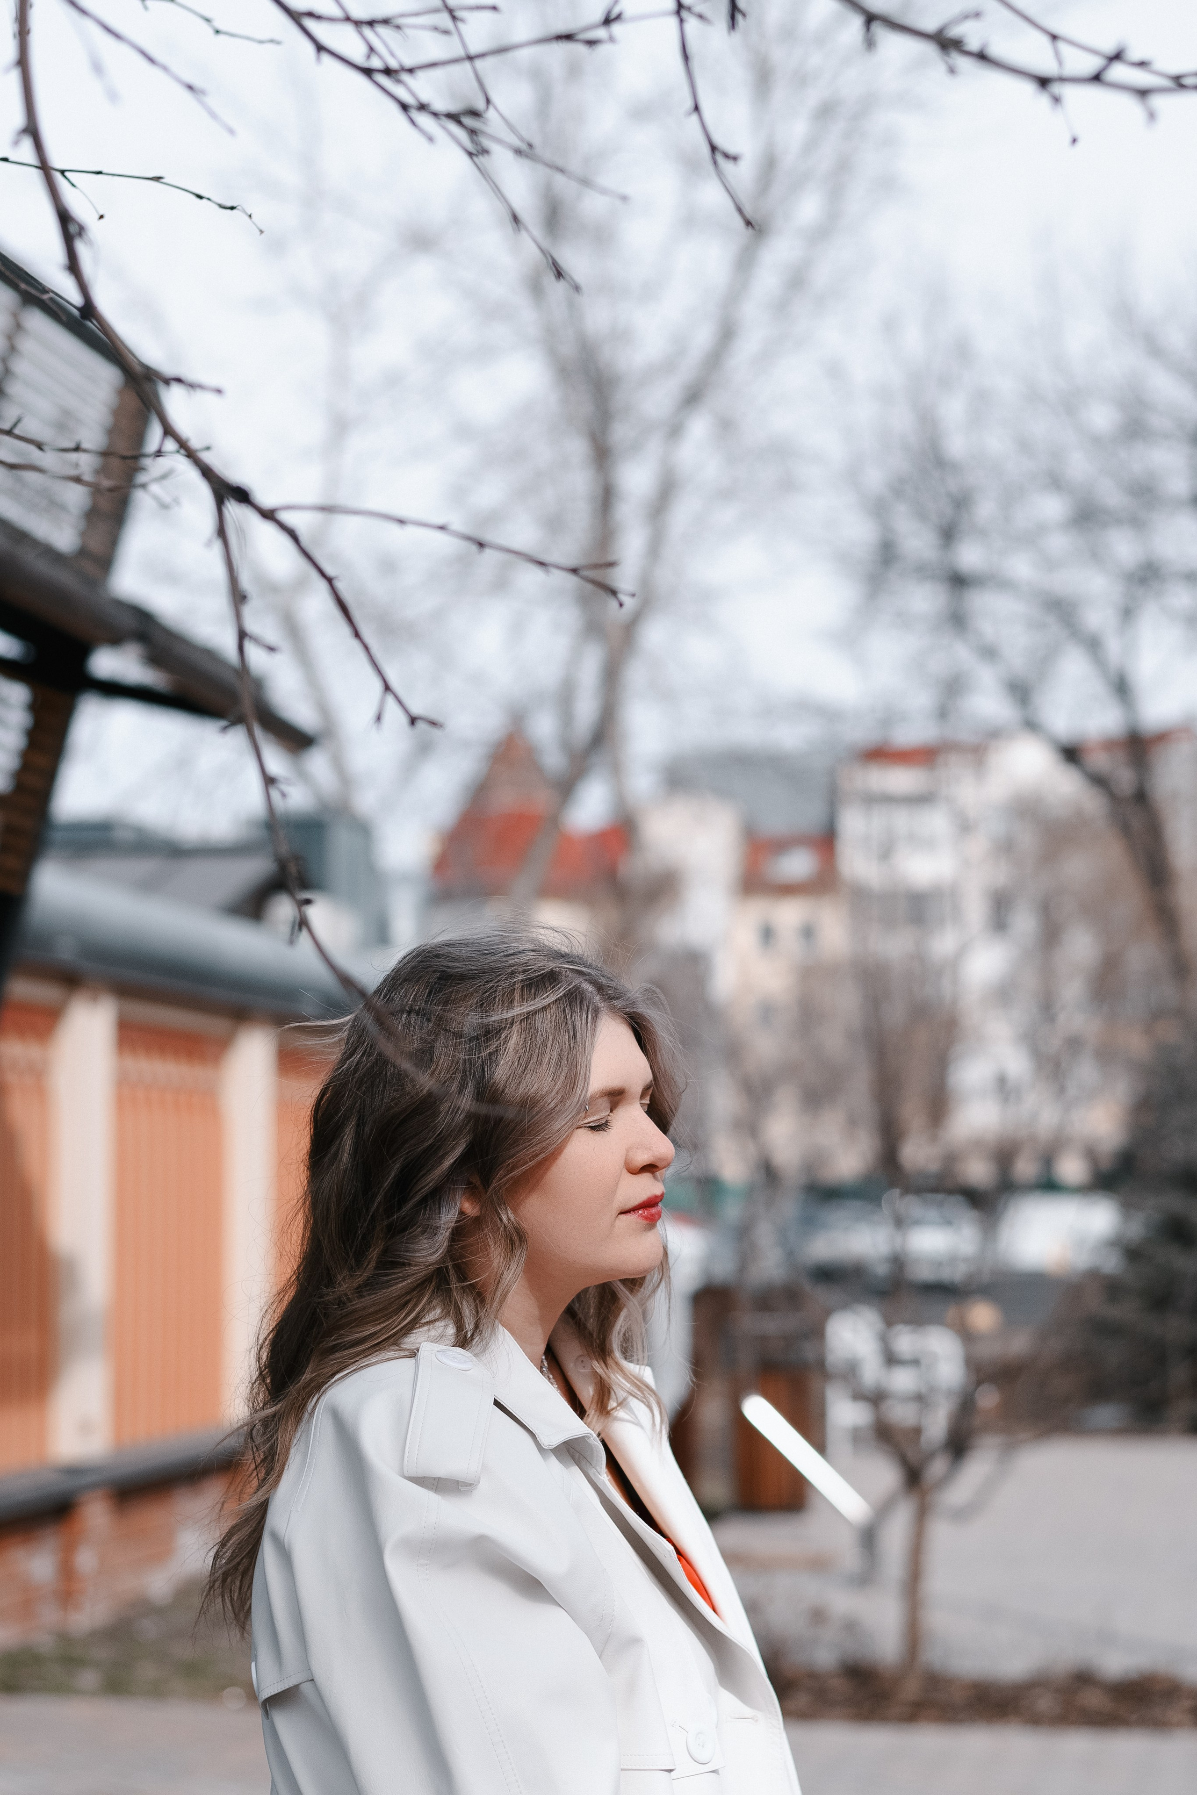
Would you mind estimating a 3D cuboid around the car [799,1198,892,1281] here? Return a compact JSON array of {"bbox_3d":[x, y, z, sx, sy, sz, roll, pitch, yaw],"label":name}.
[{"bbox_3d":[4.800,6.120,67.000,1.780,1.490,4.300,-1,-5,13],"label":"car"}]

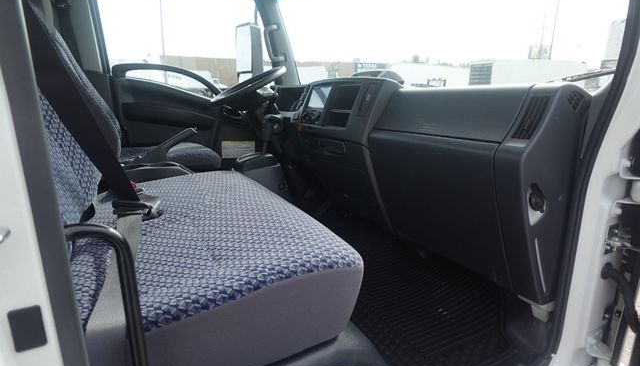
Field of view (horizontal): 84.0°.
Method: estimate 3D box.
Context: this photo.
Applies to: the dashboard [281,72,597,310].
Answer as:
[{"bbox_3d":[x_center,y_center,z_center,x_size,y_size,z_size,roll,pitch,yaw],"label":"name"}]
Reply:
[{"bbox_3d":[0.195,-0.158,1.702,0.370,0.620,1.720,-6,15,-29],"label":"dashboard"}]

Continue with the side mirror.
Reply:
[{"bbox_3d":[-0.513,-0.888,2.532,0.190,0.440,0.100,12,17,40],"label":"side mirror"}]

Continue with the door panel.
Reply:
[{"bbox_3d":[-0.739,-0.312,2.173,0.900,0.700,0.120,-6,15,-29],"label":"door panel"}]

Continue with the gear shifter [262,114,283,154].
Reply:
[{"bbox_3d":[-0.223,-0.225,1.673,0.090,0.180,0.055,-6,15,-29],"label":"gear shifter"}]

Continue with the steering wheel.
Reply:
[{"bbox_3d":[-0.364,-0.493,1.868,0.430,0.090,0.430,-34,26,-19],"label":"steering wheel"}]

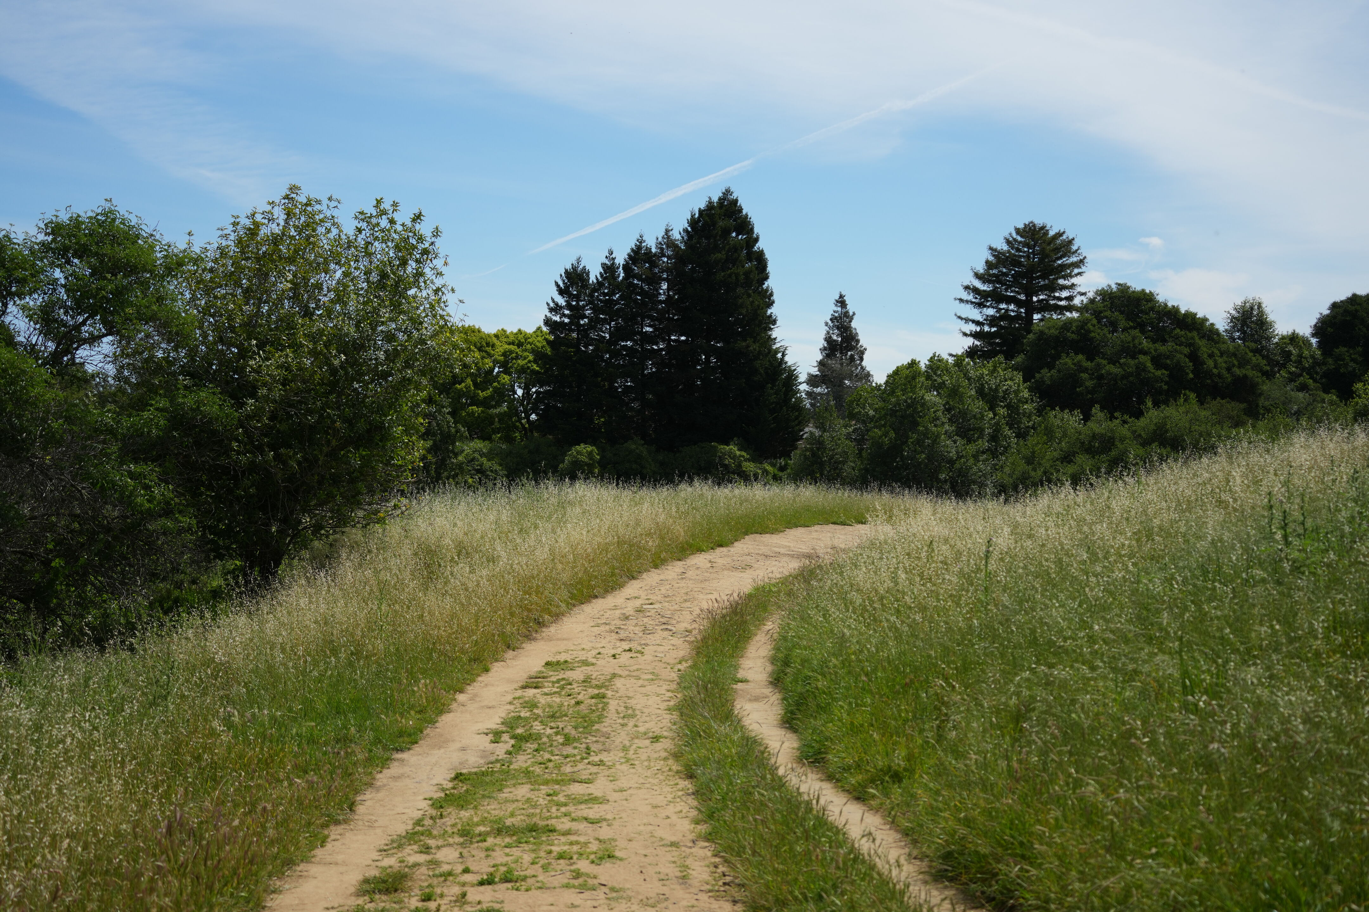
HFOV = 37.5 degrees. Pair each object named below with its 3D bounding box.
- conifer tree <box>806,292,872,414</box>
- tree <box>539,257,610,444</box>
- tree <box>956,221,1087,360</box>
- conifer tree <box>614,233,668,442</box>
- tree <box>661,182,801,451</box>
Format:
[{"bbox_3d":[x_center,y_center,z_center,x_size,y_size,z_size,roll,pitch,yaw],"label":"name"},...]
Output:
[{"bbox_3d":[11.500,-6.130,150.000,5.100,12.100,5.100,0,-1,0],"label":"conifer tree"},{"bbox_3d":[-5.820,-5.100,108.000,4.010,11.240,4.010,0,-1,0],"label":"tree"},{"bbox_3d":[21.910,-8.070,130.000,8.830,14.210,8.830,0,-1,0],"label":"tree"},{"bbox_3d":[-2.320,-5.730,108.000,3.210,12.500,3.210,0,-1,0],"label":"conifer tree"},{"bbox_3d":[2.420,-6.630,105.000,7.690,14.600,7.310,0,-1,0],"label":"tree"}]

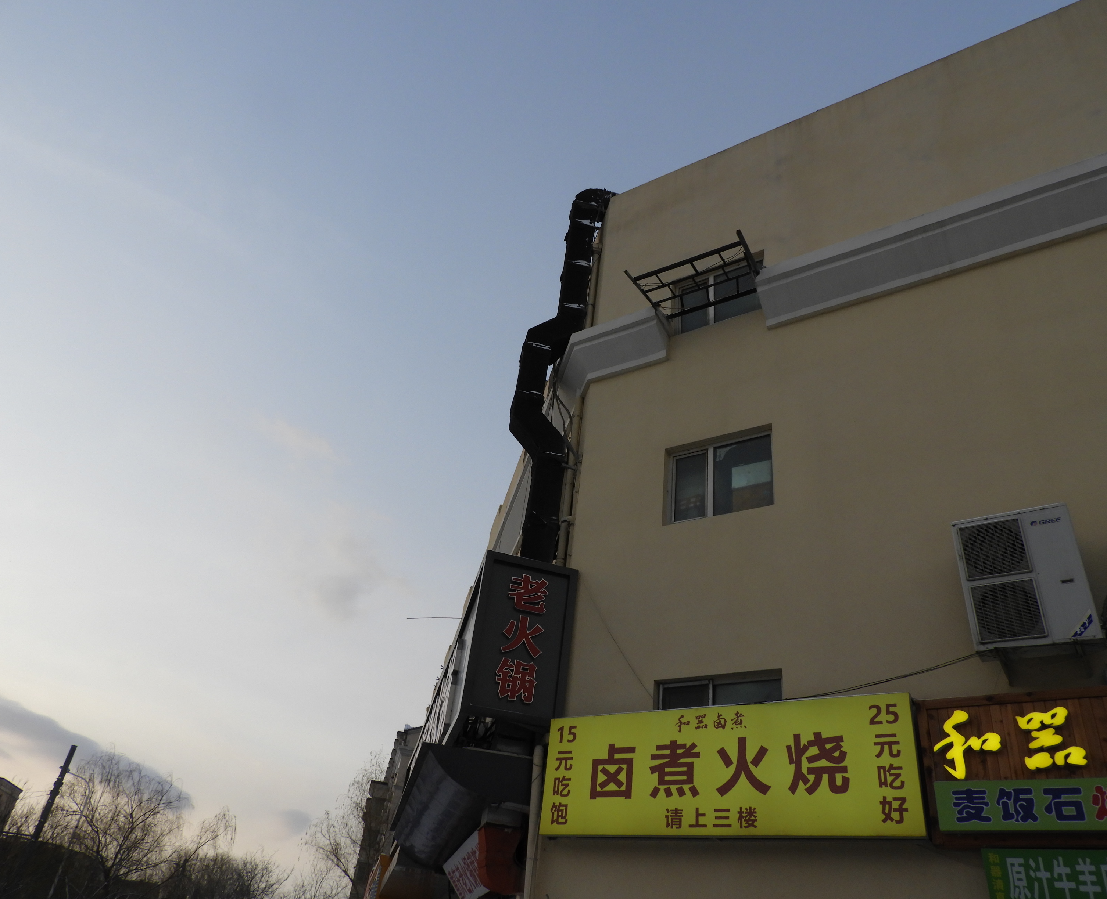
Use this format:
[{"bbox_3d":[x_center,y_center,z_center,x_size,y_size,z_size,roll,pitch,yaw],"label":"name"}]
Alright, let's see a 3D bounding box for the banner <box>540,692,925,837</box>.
[{"bbox_3d":[1.617,3.242,8.357,3.895,1.216,0.200,-15,-39,29],"label":"banner"}]

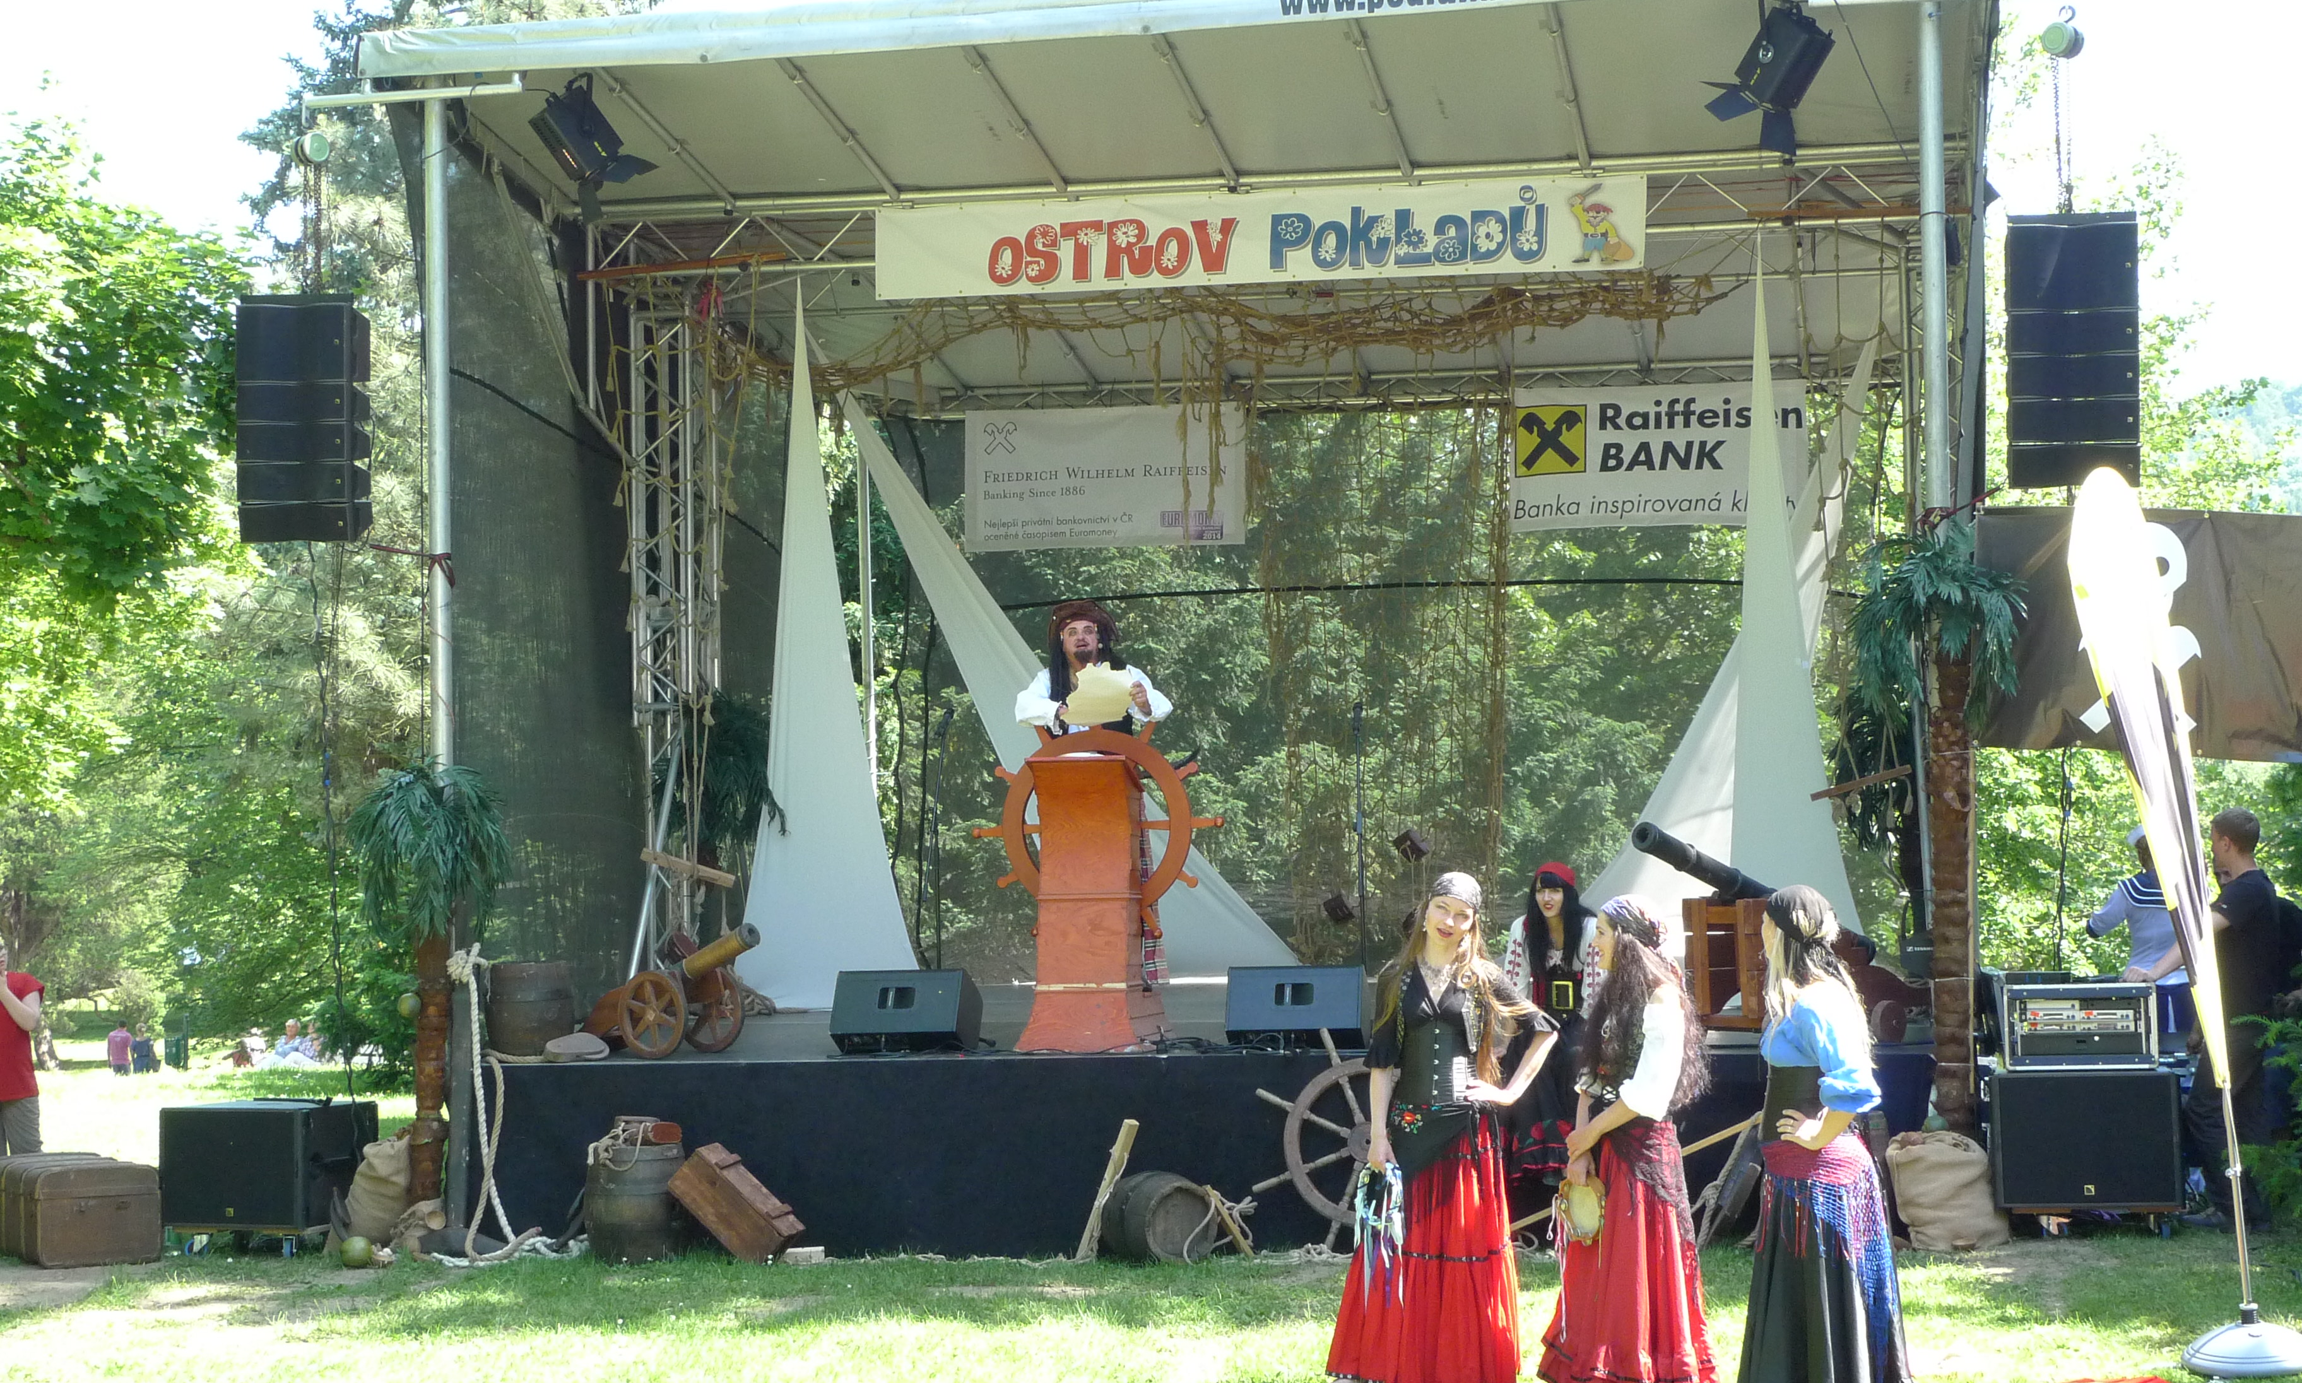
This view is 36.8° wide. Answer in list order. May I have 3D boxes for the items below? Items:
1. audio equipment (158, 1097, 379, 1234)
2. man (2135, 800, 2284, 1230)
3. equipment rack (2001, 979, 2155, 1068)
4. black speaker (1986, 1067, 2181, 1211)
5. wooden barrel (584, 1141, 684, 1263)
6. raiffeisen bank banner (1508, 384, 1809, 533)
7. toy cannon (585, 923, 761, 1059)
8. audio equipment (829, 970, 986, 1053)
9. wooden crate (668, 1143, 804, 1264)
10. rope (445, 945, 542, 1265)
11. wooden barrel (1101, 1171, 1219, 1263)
[{"bbox_3d":[-4.105,2.195,16.119,0.735,0.540,0.700,-1,-2,14],"label":"audio equipment"},{"bbox_3d":[4.445,1.360,14.450,0.600,1.750,0.520,-1,-1,24],"label":"man"},{"bbox_3d":[3.847,1.382,14.375,0.600,0.345,0.500,-1,-2,11],"label":"equipment rack"},{"bbox_3d":[3.869,1.833,14.373,0.735,0.540,0.700,-1,-2,11],"label":"black speaker"},{"bbox_3d":[-2.168,2.149,14.500,0.430,0.480,0.430,-1,-1,11],"label":"wooden barrel"},{"bbox_3d":[2.608,-1.200,17.750,1.500,0.740,0.020,-1,-1,11],"label":"raiffeisen bank banner"},{"bbox_3d":[-2.071,1.280,15.029,0.880,0.590,0.460,-2,-1,33],"label":"toy cannon"},{"bbox_3d":[-1.071,1.415,15.200,0.570,0.360,0.450,-1,-2,11],"label":"audio equipment"},{"bbox_3d":[-1.720,2.149,14.400,0.520,0.200,0.220,42,10,13],"label":"wooden crate"},{"bbox_3d":[-2.804,1.764,14.750,0.410,1.350,0.300,-1,-1,11],"label":"rope"},{"bbox_3d":[0.037,2.142,14.080,0.370,0.480,0.370,0,-1,-25],"label":"wooden barrel"}]

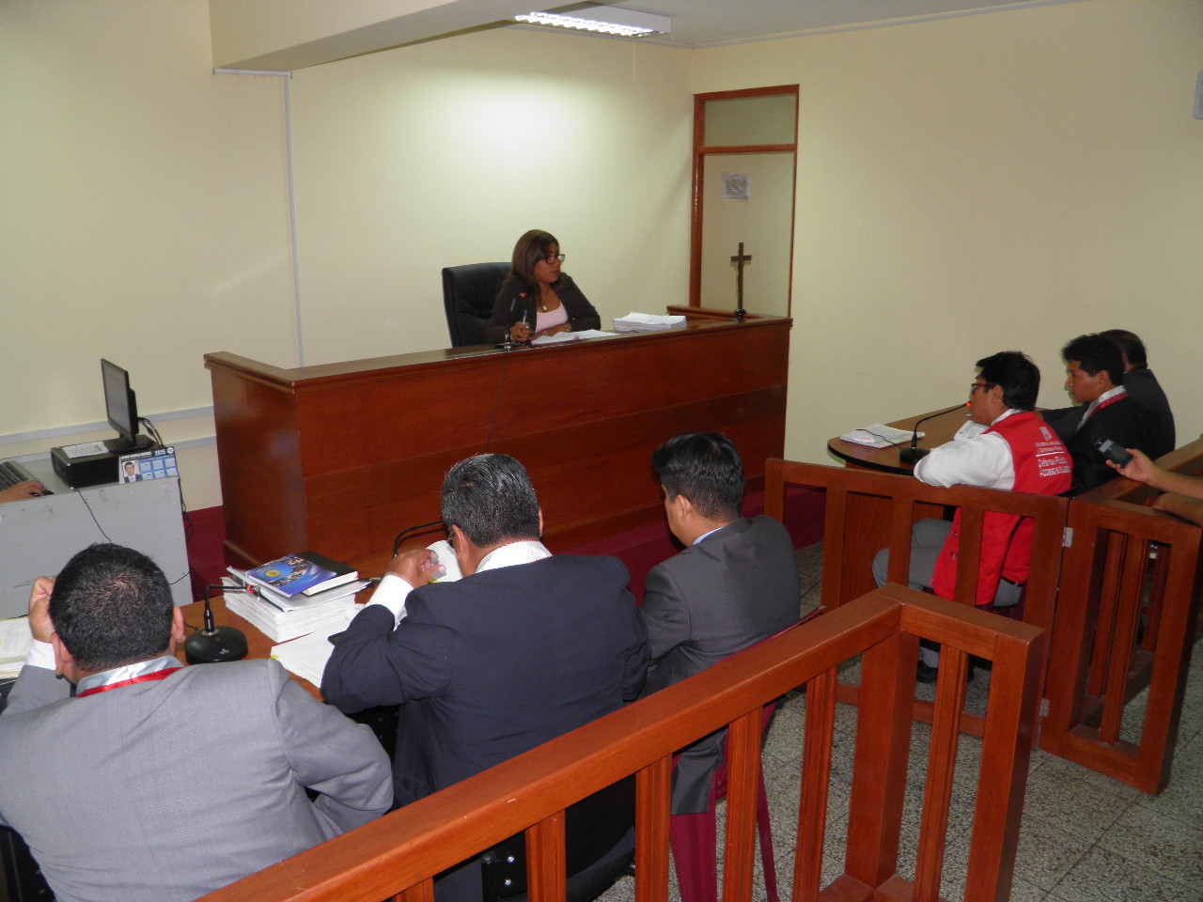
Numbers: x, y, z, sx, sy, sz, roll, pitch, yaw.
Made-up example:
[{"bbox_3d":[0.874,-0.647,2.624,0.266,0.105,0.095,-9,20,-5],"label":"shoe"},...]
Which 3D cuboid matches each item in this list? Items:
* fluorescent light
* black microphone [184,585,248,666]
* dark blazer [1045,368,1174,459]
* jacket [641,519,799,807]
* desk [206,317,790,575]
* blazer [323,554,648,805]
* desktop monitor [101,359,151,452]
[{"bbox_3d":[-0.156,-2.389,5.334,1.240,0.085,0.290,-12,19,-40],"label":"fluorescent light"},{"bbox_3d":[-0.939,0.406,2.406,0.210,0.170,0.155,3,15,11],"label":"black microphone"},{"bbox_3d":[2.323,-0.062,4.429,0.520,0.660,0.540,13,19,42],"label":"dark blazer"},{"bbox_3d":[0.259,0.473,2.392,0.520,0.700,0.440,-14,20,-42],"label":"jacket"},{"bbox_3d":[-0.310,-0.089,4.625,2.740,0.925,0.900,-12,19,-40],"label":"desk"},{"bbox_3d":[-0.184,0.521,2.128,0.660,0.660,0.500,-11,18,-38],"label":"blazer"},{"bbox_3d":[-1.944,-0.185,3.966,0.190,0.345,0.450,-11,18,-36],"label":"desktop monitor"}]

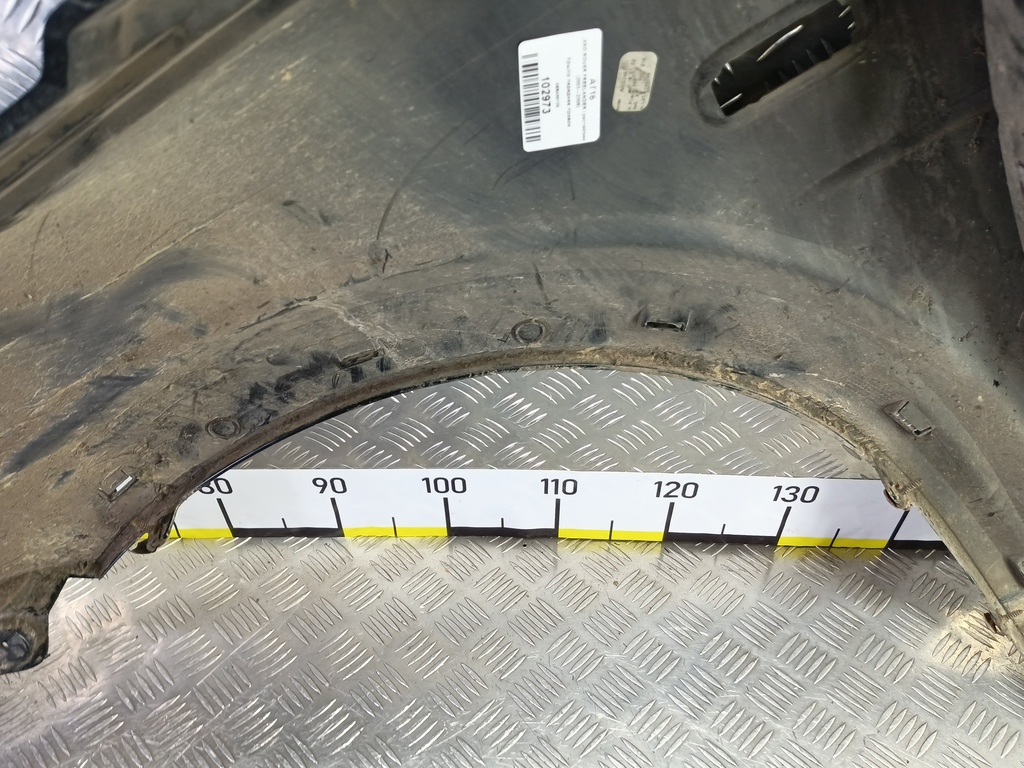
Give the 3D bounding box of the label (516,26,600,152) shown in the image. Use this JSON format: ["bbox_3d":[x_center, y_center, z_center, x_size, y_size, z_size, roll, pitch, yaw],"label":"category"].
[{"bbox_3d":[0.024,-0.142,0.335,0.040,0.058,0.001,-11,51,-4],"label":"label"}]

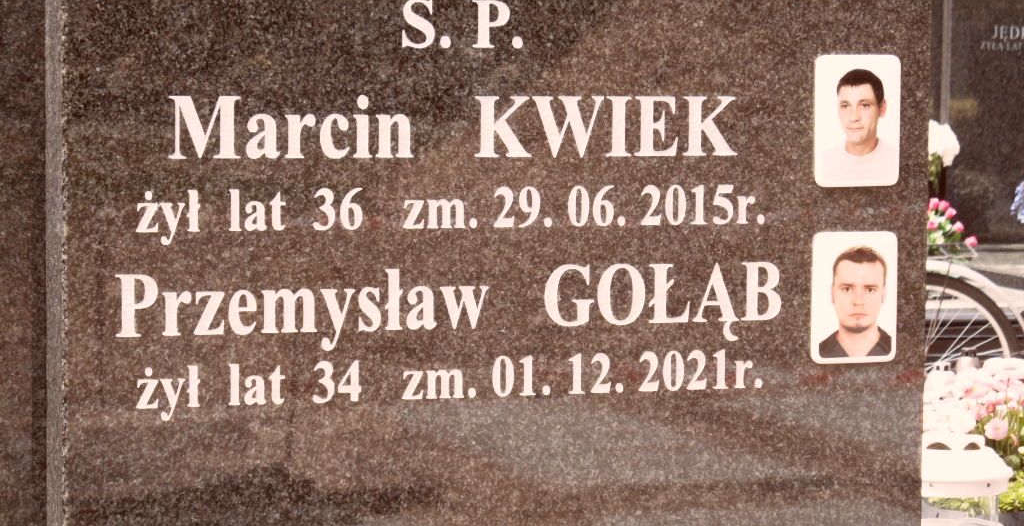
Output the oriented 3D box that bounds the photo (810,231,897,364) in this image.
[{"bbox_3d":[0.315,0.031,2.710,0.088,0.121,0.006,-1,5,-20],"label":"photo"}]

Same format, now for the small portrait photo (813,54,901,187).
[{"bbox_3d":[0.316,-0.130,2.698,0.088,0.121,0.006,-1,5,-20],"label":"small portrait photo"}]

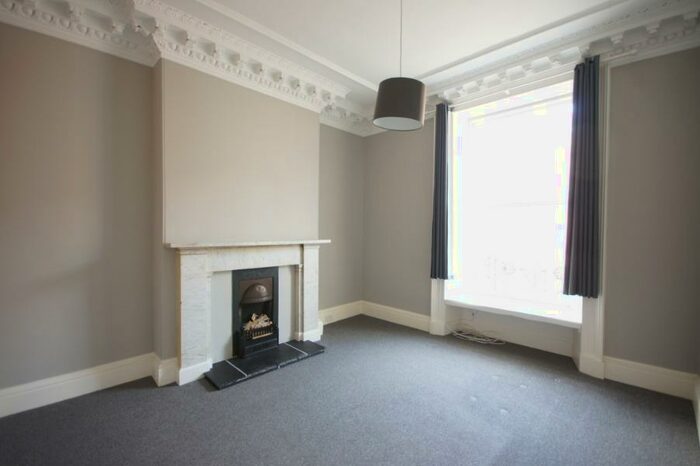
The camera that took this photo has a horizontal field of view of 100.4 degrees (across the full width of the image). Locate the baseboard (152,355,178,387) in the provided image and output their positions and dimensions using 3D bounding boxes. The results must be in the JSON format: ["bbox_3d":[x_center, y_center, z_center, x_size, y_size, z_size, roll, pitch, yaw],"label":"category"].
[{"bbox_3d":[-1.561,1.126,2.450,0.121,0.199,0.254,0,1,-45],"label":"baseboard"}]

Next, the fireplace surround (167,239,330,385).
[{"bbox_3d":[-0.862,0.655,2.859,1.596,1.143,0.184,0,1,-45],"label":"fireplace surround"}]

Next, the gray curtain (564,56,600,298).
[{"bbox_3d":[1.998,-0.454,2.499,0.236,2.004,0.121,1,1,43],"label":"gray curtain"}]

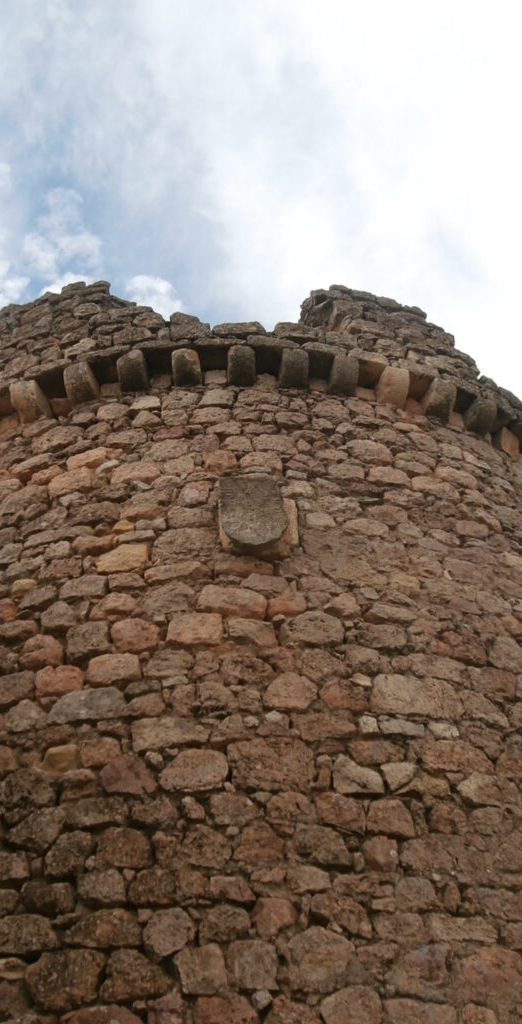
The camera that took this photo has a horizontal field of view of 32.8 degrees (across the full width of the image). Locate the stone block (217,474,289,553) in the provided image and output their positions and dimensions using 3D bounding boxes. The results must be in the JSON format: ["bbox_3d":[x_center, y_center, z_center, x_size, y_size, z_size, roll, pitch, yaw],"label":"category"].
[{"bbox_3d":[-0.071,0.069,7.777,0.585,0.760,0.200,1,-40,-1],"label":"stone block"}]

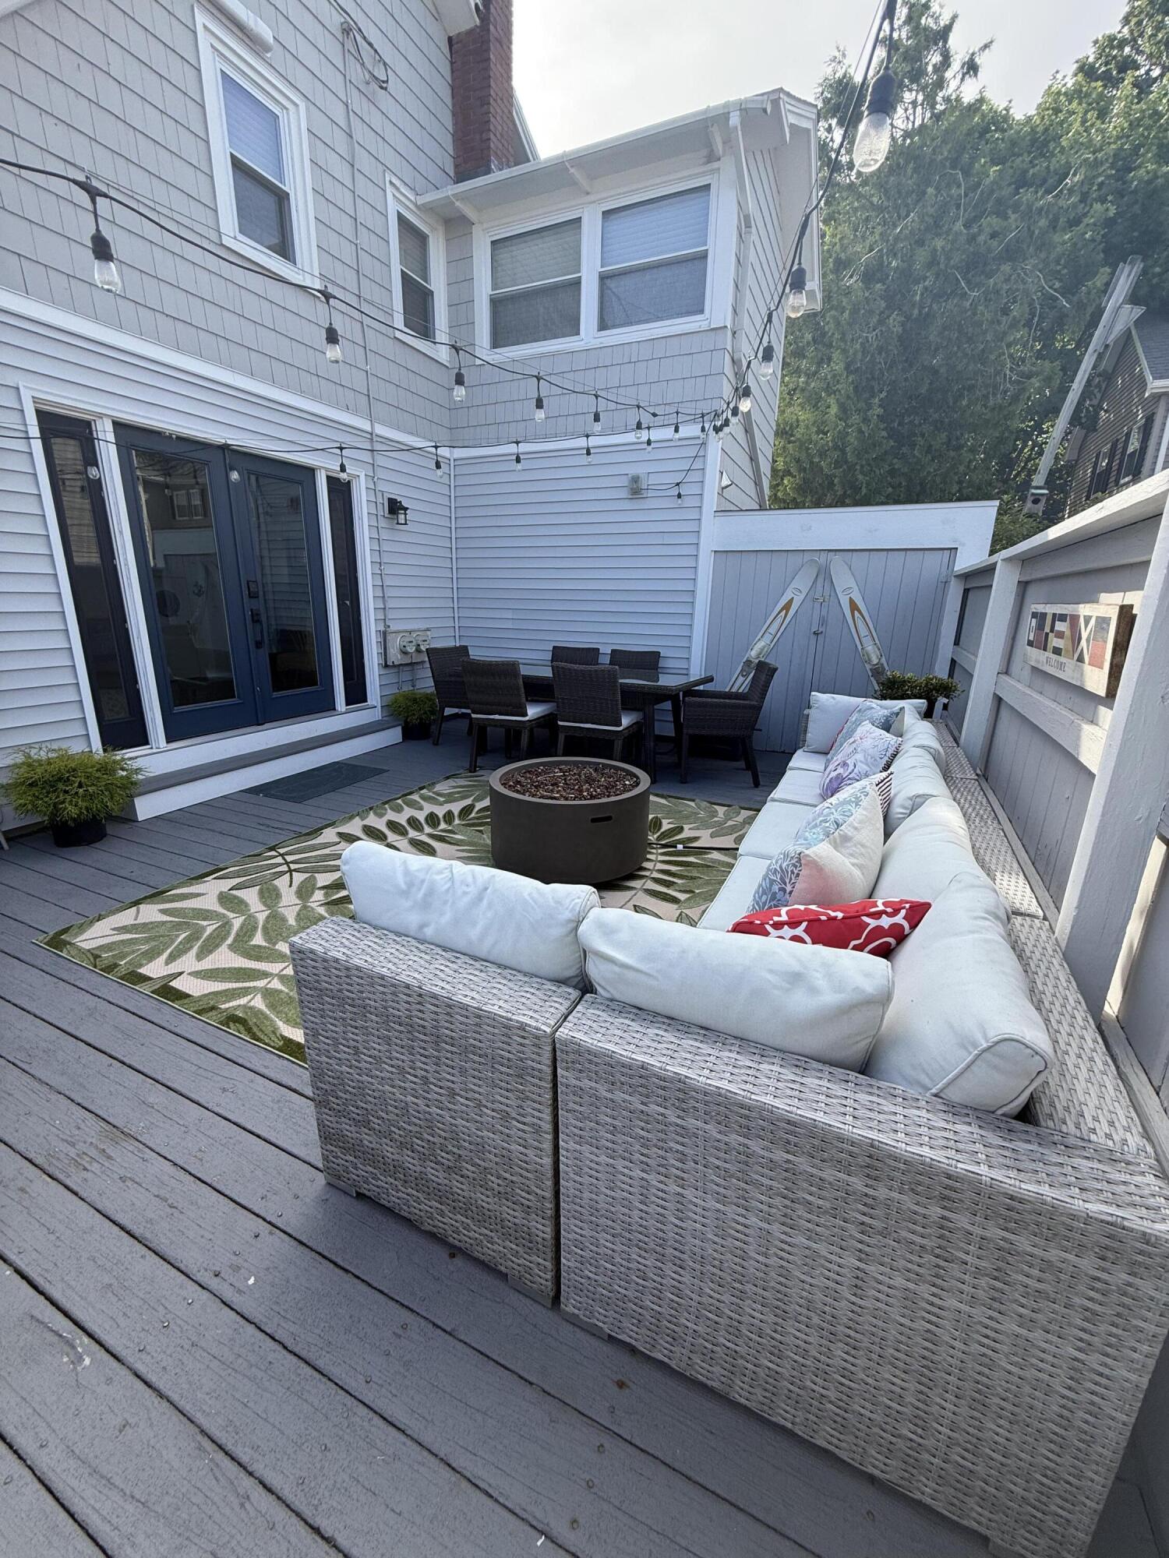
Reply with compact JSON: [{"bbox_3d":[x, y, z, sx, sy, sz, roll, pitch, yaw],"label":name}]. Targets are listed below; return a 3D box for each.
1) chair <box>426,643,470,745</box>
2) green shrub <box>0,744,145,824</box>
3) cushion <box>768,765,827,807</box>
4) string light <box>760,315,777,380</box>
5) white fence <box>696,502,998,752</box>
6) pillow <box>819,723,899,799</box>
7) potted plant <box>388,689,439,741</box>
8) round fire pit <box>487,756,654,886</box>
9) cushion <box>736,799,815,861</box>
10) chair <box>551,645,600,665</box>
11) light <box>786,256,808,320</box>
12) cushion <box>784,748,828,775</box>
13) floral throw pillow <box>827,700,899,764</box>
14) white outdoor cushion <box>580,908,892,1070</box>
[{"bbox_3d":[-1.045,-0.773,5.866,0.610,0.870,0.550,9,17,24],"label":"chair"},{"bbox_3d":[-2.713,0.001,3.365,0.560,0.390,0.560,8,18,24],"label":"green shrub"},{"bbox_3d":[1.361,0.126,3.229,0.710,0.110,0.640,9,17,24],"label":"cushion"},{"bbox_3d":[0.606,-1.433,2.095,0.046,0.183,0.046,9,17,24],"label":"string light"},{"bbox_3d":[2.059,-1.209,5.314,2.100,2.050,0.100,8,18,24],"label":"white fence"},{"bbox_3d":[1.283,-0.046,2.958,0.140,0.430,0.430,27,15,-3],"label":"pillow"},{"bbox_3d":[-1.666,-0.639,6.223,0.500,0.470,0.500,1,16,0],"label":"potted plant"},{"bbox_3d":[-0.073,0.192,3.336,0.838,0.410,0.838,1,16,0],"label":"round fire pit"},{"bbox_3d":[1.090,0.299,2.672,0.720,0.120,0.720,9,18,24],"label":"cushion"},{"bbox_3d":[-0.175,-0.769,5.899,0.490,0.875,0.600,9,17,24],"label":"chair"},{"bbox_3d":[0.531,-1.223,1.570,0.050,0.132,0.050,8,18,24],"label":"light"},{"bbox_3d":[1.691,-0.040,3.890,0.720,0.120,0.700,9,18,24],"label":"cushion"},{"bbox_3d":[1.596,-0.220,3.588,0.150,0.420,0.440,20,14,-8],"label":"floral throw pillow"},{"bbox_3d":[0.258,0.438,1.164,0.520,0.390,0.175,9,29,24],"label":"white outdoor cushion"}]

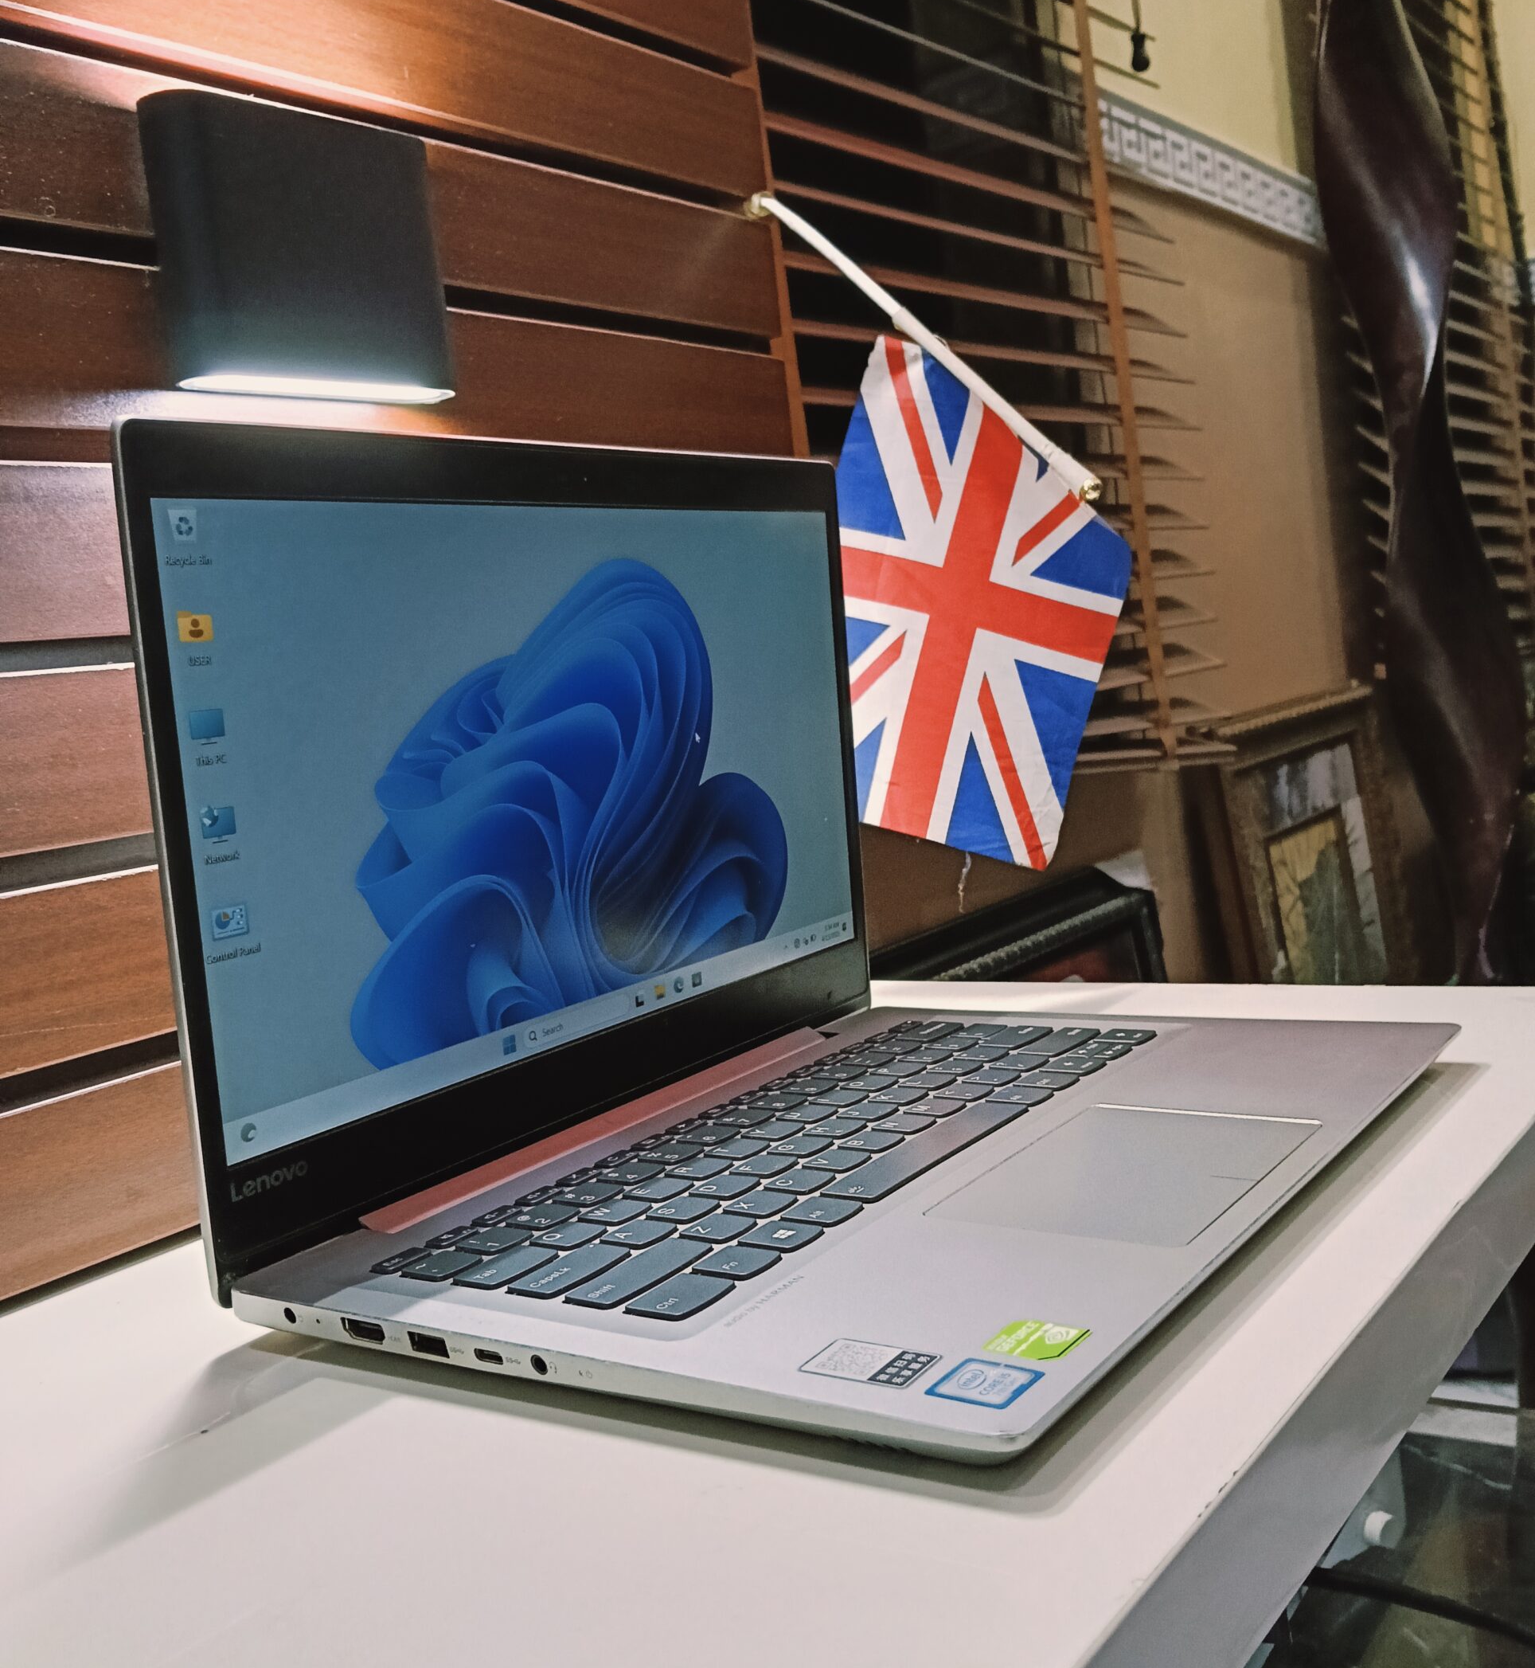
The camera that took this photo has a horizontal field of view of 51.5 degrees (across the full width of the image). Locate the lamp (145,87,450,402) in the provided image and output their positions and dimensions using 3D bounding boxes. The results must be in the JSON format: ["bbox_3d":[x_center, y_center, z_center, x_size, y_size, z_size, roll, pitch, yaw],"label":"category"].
[{"bbox_3d":[-0.158,-0.201,0.558,0.028,0.090,0.108,-3,6,39],"label":"lamp"}]

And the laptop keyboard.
[{"bbox_3d":[0.019,0.095,0.504,0.111,0.005,0.279,-4,6,37],"label":"laptop keyboard"}]

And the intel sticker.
[{"bbox_3d":[0.043,0.107,0.312,0.018,0.001,0.017,-4,6,37],"label":"intel sticker"}]

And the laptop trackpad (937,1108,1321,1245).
[{"bbox_3d":[0.100,0.091,0.434,0.071,0.003,0.103,-4,6,37],"label":"laptop trackpad"}]

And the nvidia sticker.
[{"bbox_3d":[0.056,0.104,0.329,0.018,0.001,0.018,-4,6,37],"label":"nvidia sticker"}]

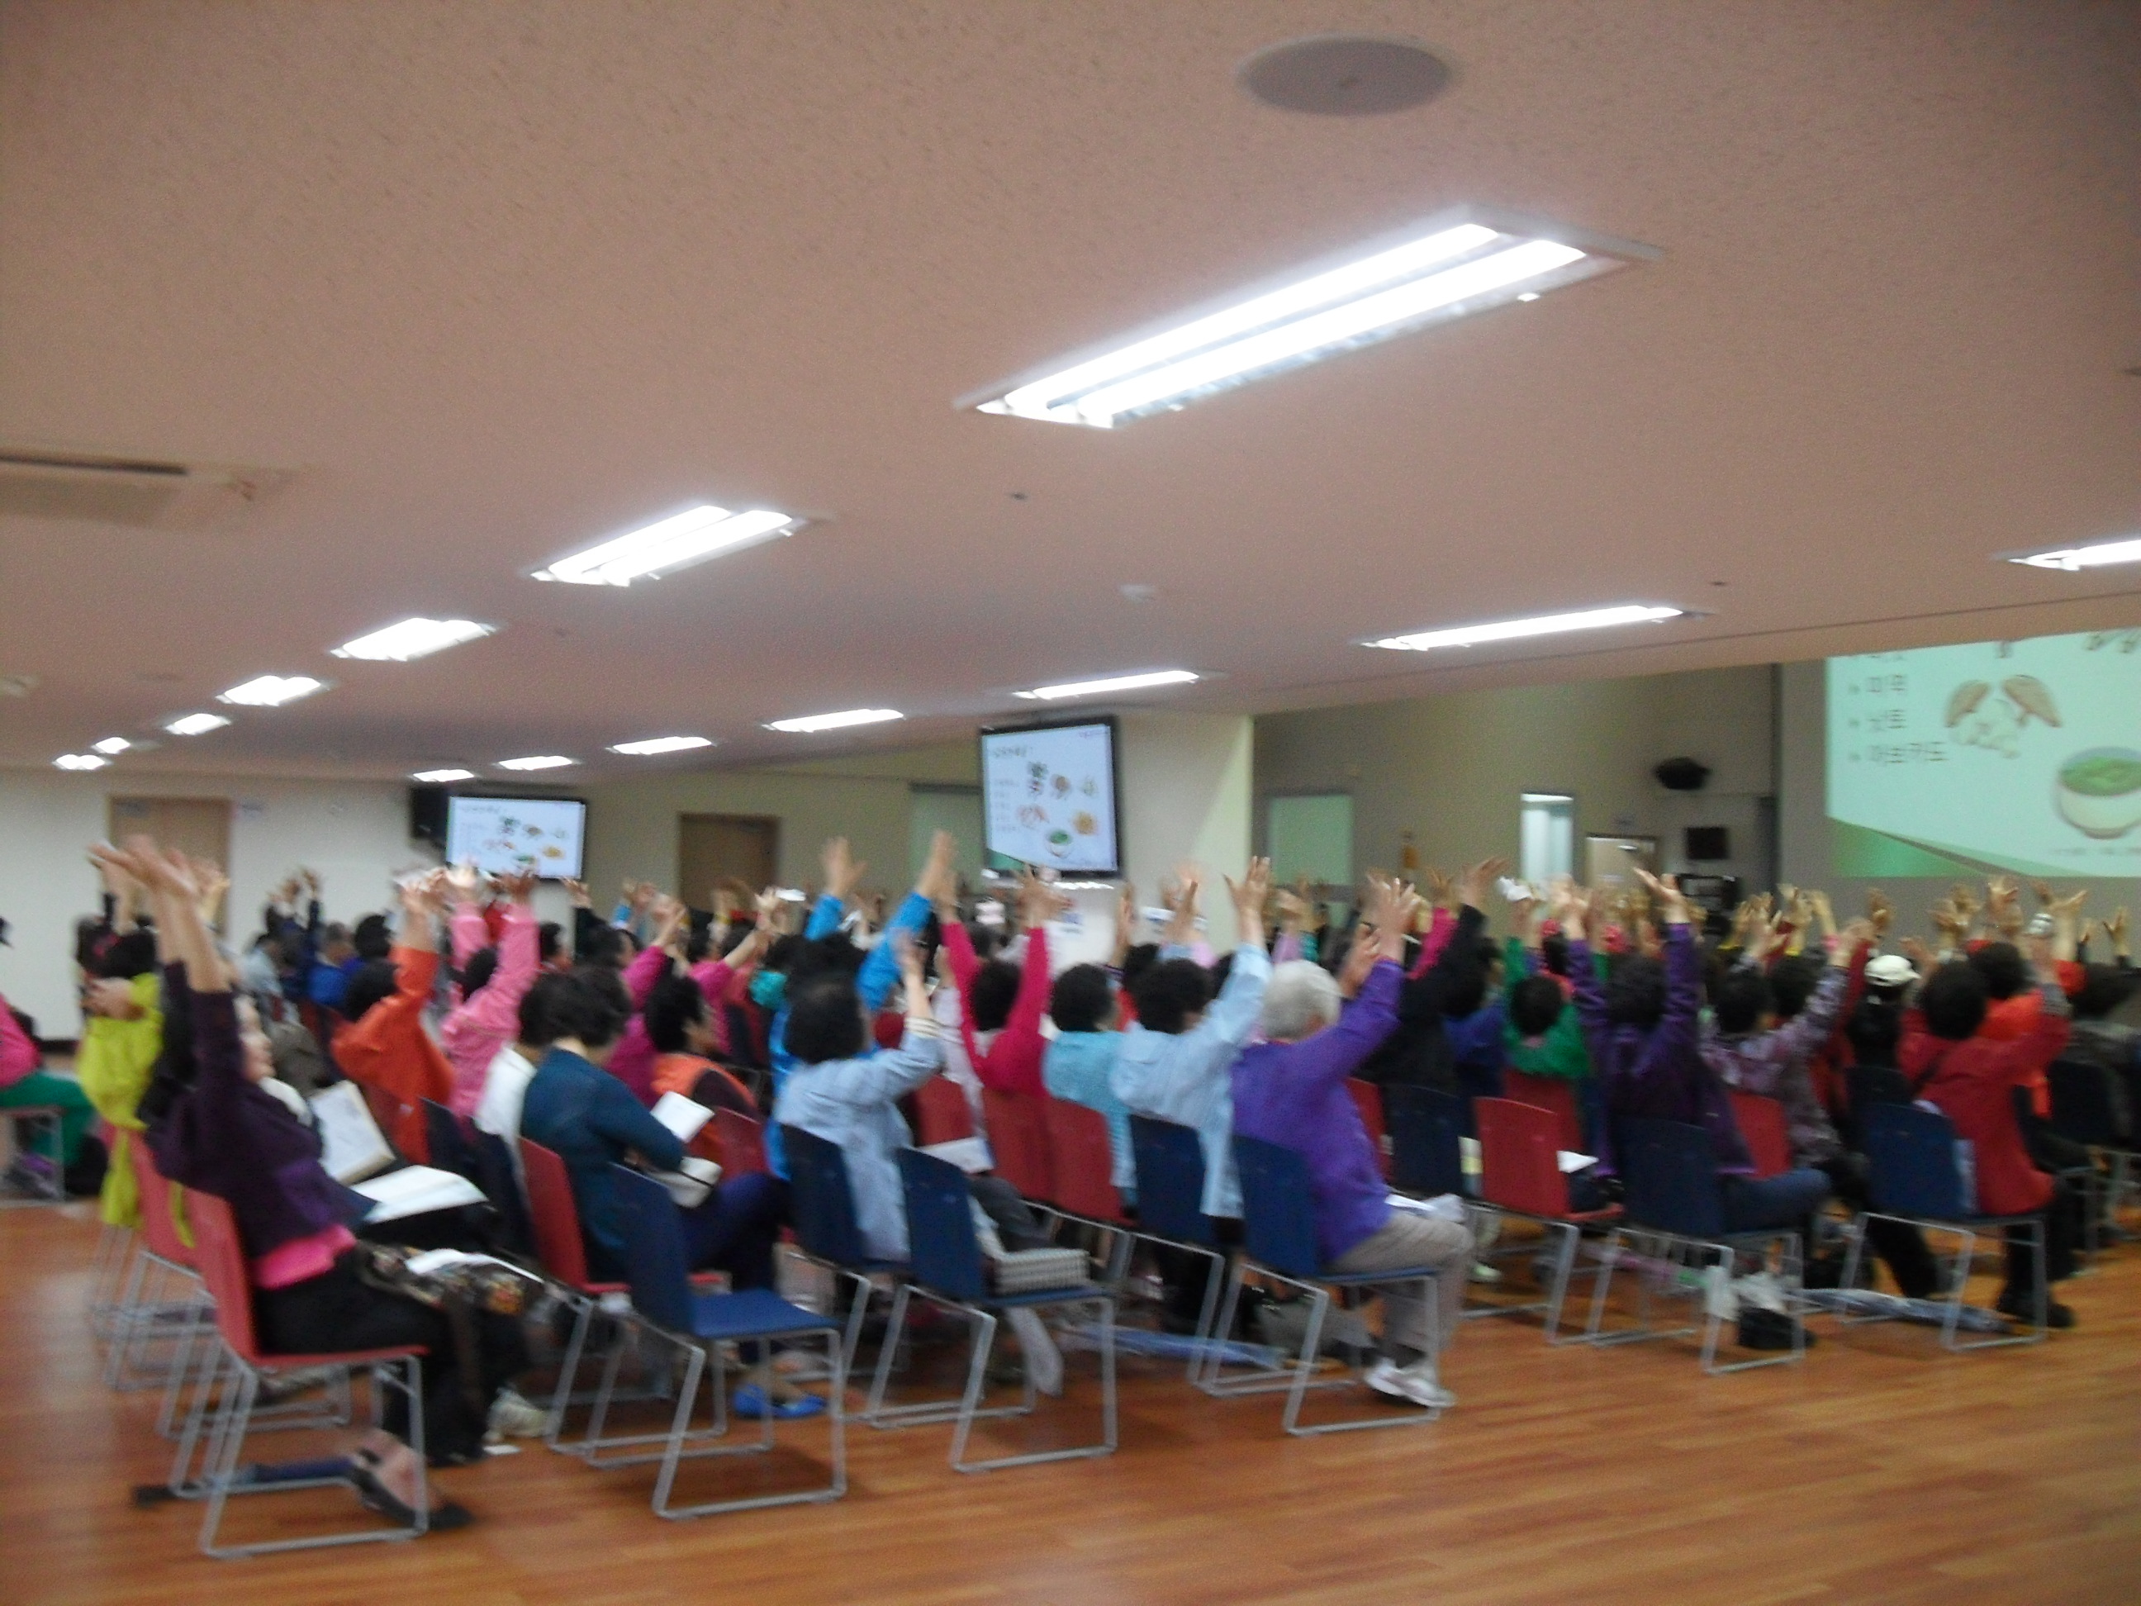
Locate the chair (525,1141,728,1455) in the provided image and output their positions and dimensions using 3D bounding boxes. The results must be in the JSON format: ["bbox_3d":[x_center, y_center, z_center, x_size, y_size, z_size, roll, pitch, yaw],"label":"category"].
[{"bbox_3d":[-1.327,1.384,6.277,0.500,0.799,0.505,2,-2,-30],"label":"chair"}]

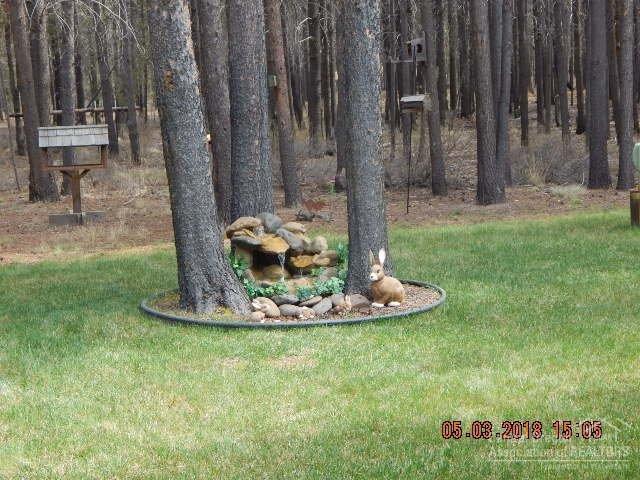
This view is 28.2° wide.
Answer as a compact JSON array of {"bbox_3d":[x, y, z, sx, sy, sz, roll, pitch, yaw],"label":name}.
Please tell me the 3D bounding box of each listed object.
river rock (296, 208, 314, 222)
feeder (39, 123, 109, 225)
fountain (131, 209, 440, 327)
[{"bbox_3d":[-0.166,-0.280,14.600,0.210,0.140,0.160,-2,7,0],"label":"river rock"},{"bbox_3d":[-2.944,-0.780,15.300,0.800,1.200,0.550,-3,7,-11],"label":"feeder"},{"bbox_3d":[-0.188,0.111,9.525,2.320,0.680,2.250,-2,7,-2],"label":"fountain"}]

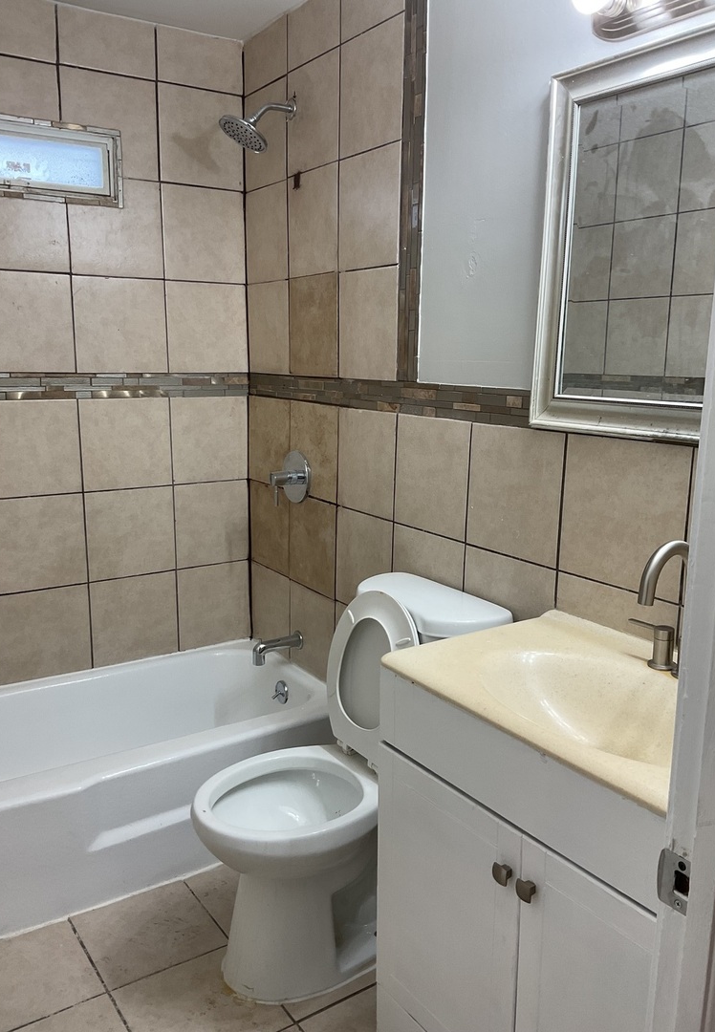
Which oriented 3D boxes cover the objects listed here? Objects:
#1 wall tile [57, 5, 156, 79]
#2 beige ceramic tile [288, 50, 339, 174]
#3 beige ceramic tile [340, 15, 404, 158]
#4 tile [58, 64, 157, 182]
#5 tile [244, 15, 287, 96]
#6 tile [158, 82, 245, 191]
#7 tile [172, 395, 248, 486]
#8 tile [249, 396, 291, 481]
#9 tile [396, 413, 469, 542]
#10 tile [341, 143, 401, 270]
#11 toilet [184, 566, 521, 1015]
[{"bbox_3d":[-0.767,-1.455,2.672,0.304,0.162,0.012,-7,13,-32],"label":"wall tile"},{"bbox_3d":[-0.130,-1.195,2.583,0.010,0.301,0.304,-7,13,-32],"label":"beige ceramic tile"},{"bbox_3d":[0.036,-1.132,2.304,0.010,0.298,0.299,-7,13,-32],"label":"beige ceramic tile"},{"bbox_3d":[-0.763,-1.217,2.698,0.303,0.298,0.010,-7,13,-32],"label":"tile"},{"bbox_3d":[-0.295,-1.479,2.792,0.010,0.164,0.305,-7,13,-32],"label":"tile"},{"bbox_3d":[-0.510,-1.246,2.858,0.292,0.298,0.010,-7,13,-32],"label":"tile"},{"bbox_3d":[-0.519,-0.269,3.050,0.292,0.298,0.010,-7,13,-32],"label":"tile"},{"bbox_3d":[-0.305,-0.259,3.020,0.012,0.298,0.308,-7,13,-32],"label":"tile"},{"bbox_3d":[0.196,-0.106,2.268,0.010,0.300,0.310,-7,13,-32],"label":"tile"},{"bbox_3d":[0.035,-0.839,2.379,0.012,0.304,0.300,-7,13,-32],"label":"tile"},{"bbox_3d":[-0.050,0.630,2.085,0.717,0.871,0.462,-7,13,-32],"label":"toilet"}]

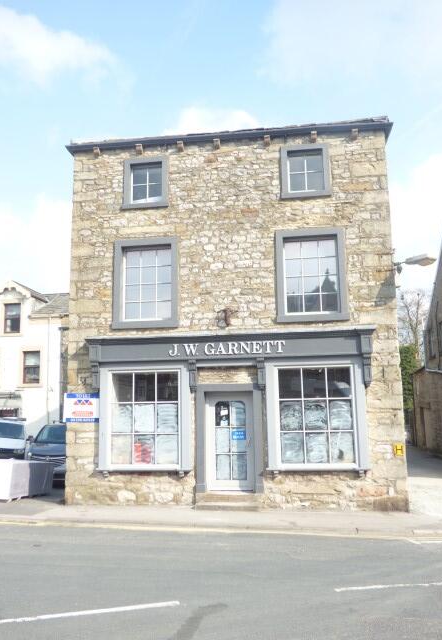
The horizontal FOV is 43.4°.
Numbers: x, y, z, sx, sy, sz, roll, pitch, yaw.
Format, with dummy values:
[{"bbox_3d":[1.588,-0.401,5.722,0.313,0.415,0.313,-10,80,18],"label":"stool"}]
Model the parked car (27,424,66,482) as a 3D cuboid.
[{"bbox_3d":[-4.225,3.930,16.731,1.810,1.600,4.350,-2,-9,5],"label":"parked car"}]

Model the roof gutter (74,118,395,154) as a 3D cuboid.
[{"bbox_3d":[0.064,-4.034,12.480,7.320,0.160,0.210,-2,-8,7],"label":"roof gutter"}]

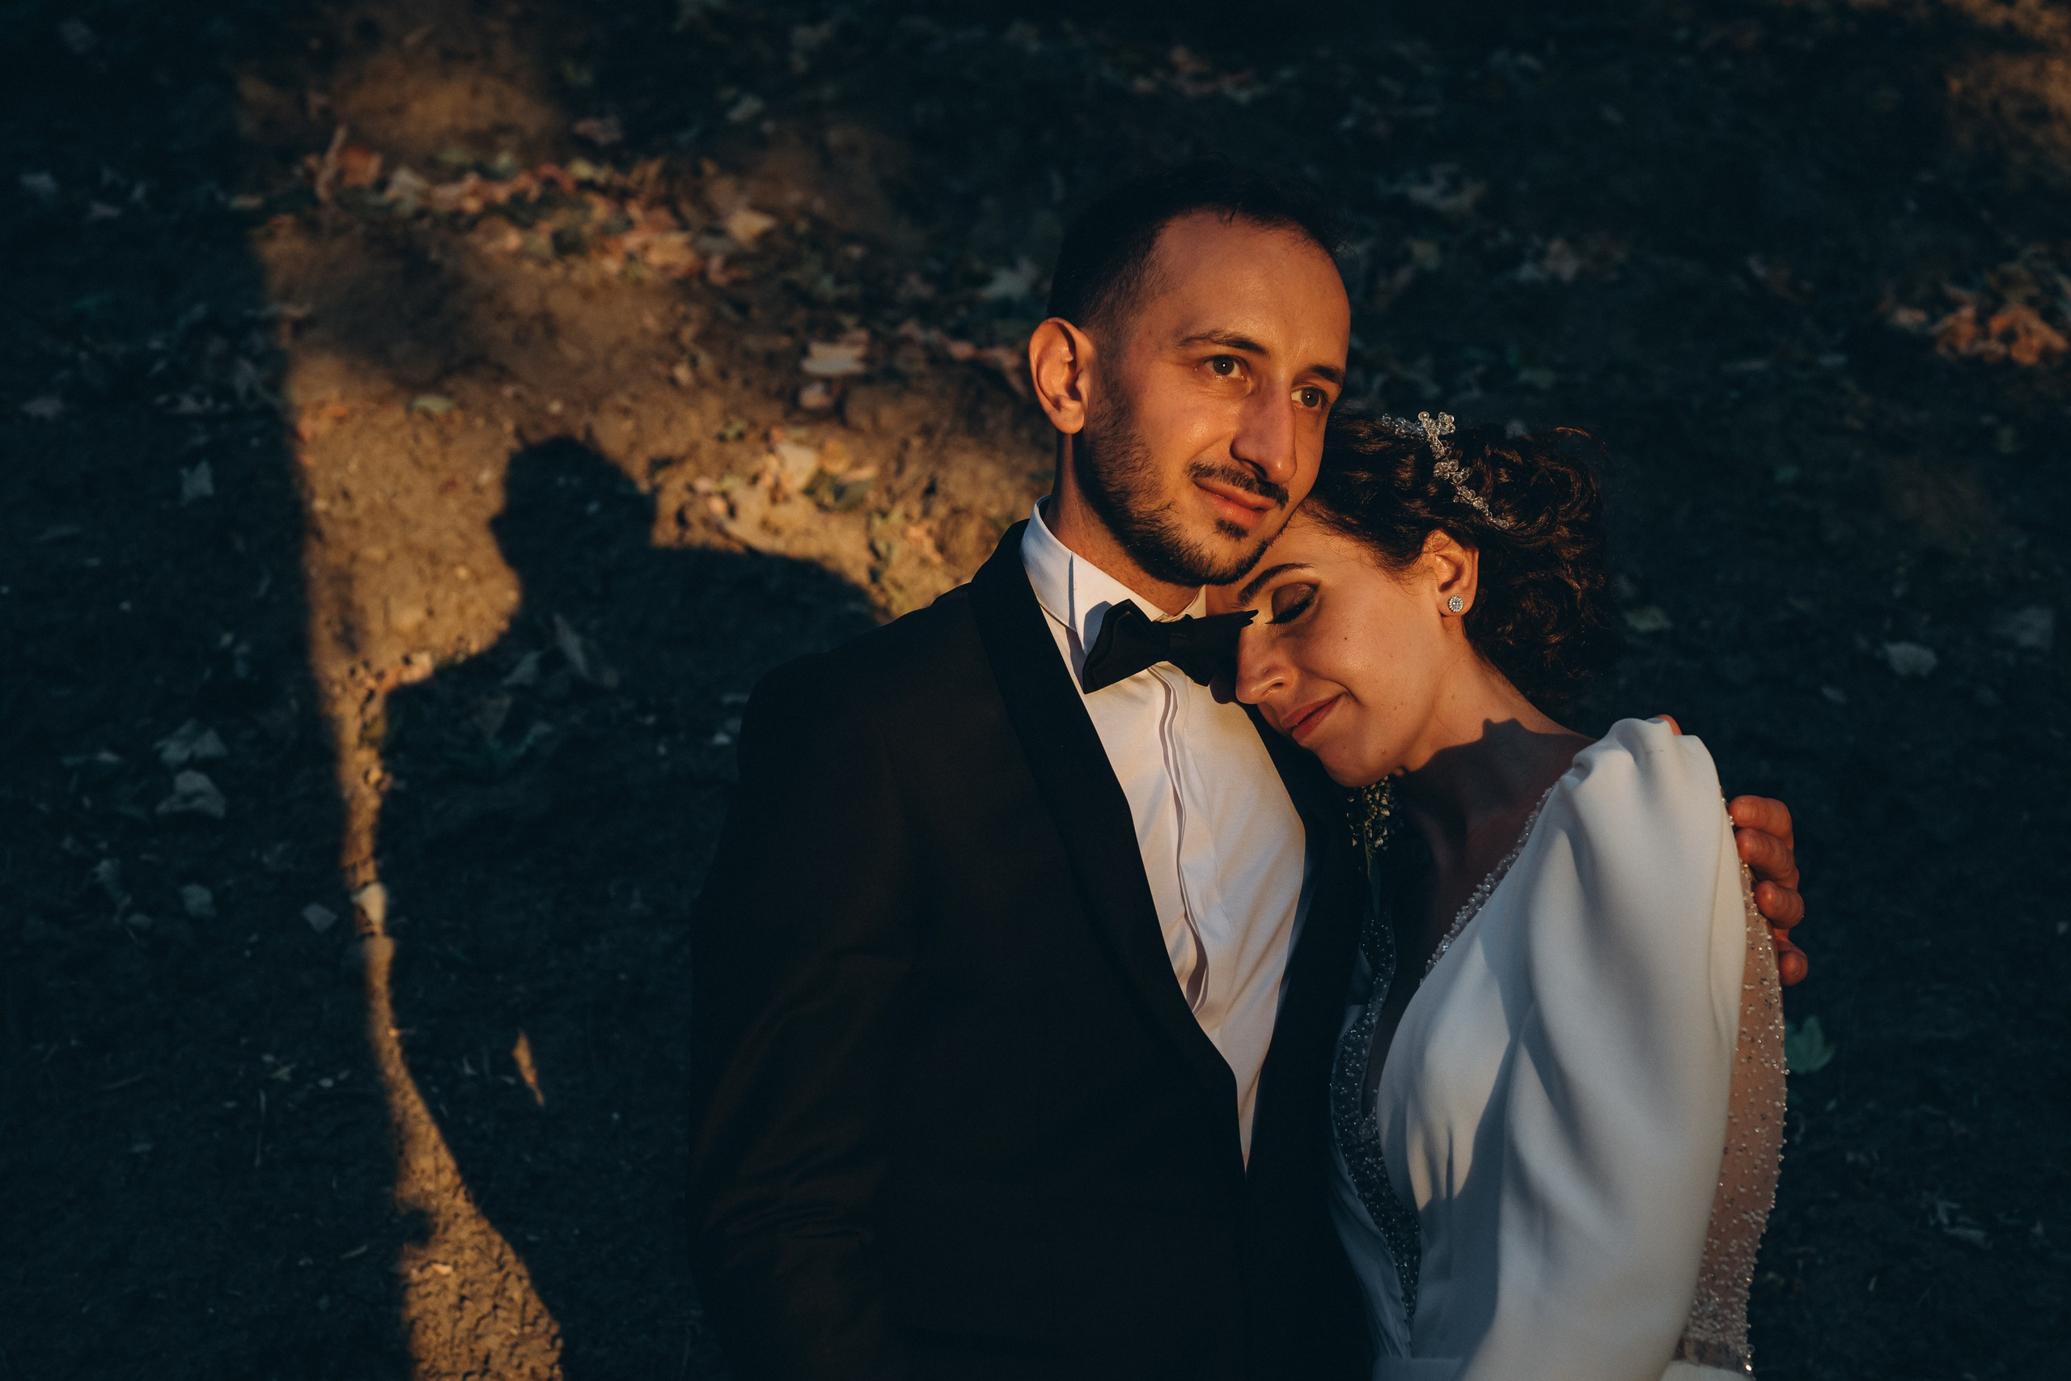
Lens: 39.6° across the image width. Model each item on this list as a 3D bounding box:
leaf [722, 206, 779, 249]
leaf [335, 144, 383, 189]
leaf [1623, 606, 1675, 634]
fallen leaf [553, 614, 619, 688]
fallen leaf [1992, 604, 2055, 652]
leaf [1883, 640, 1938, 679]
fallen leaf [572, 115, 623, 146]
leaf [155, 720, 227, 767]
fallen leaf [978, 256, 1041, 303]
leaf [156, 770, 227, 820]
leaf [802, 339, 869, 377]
[{"bbox_3d":[-0.370,-0.602,3.731,0.066,0.020,0.074,0,41,0],"label":"leaf"},{"bbox_3d":[-0.903,-0.699,3.837,0.060,0.028,0.065,0,41,0],"label":"leaf"},{"bbox_3d":[0.666,-0.076,3.127,0.051,0.014,0.033,0,41,0],"label":"leaf"},{"bbox_3d":[-0.482,-0.043,3.082,0.042,0.022,0.105,-21,45,-22],"label":"fallen leaf"},{"bbox_3d":[1.069,-0.068,3.114,0.065,0.018,0.058,0,41,0],"label":"fallen leaf"},{"bbox_3d":[0.936,-0.033,3.077,0.053,0.013,0.046,0,41,0],"label":"leaf"},{"bbox_3d":[-0.597,-0.762,3.916,0.064,0.020,0.048,0,41,0],"label":"fallen leaf"},{"bbox_3d":[-0.871,0.055,2.968,0.068,0.022,0.048,0,41,0],"label":"leaf"},{"bbox_3d":[-0.032,-0.519,3.635,0.079,0.020,0.077,0,41,0],"label":"fallen leaf"},{"bbox_3d":[-0.853,0.106,2.909,0.067,0.022,0.051,0,41,0],"label":"leaf"},{"bbox_3d":[-0.244,-0.405,3.502,0.077,0.020,0.054,0,41,0],"label":"leaf"}]

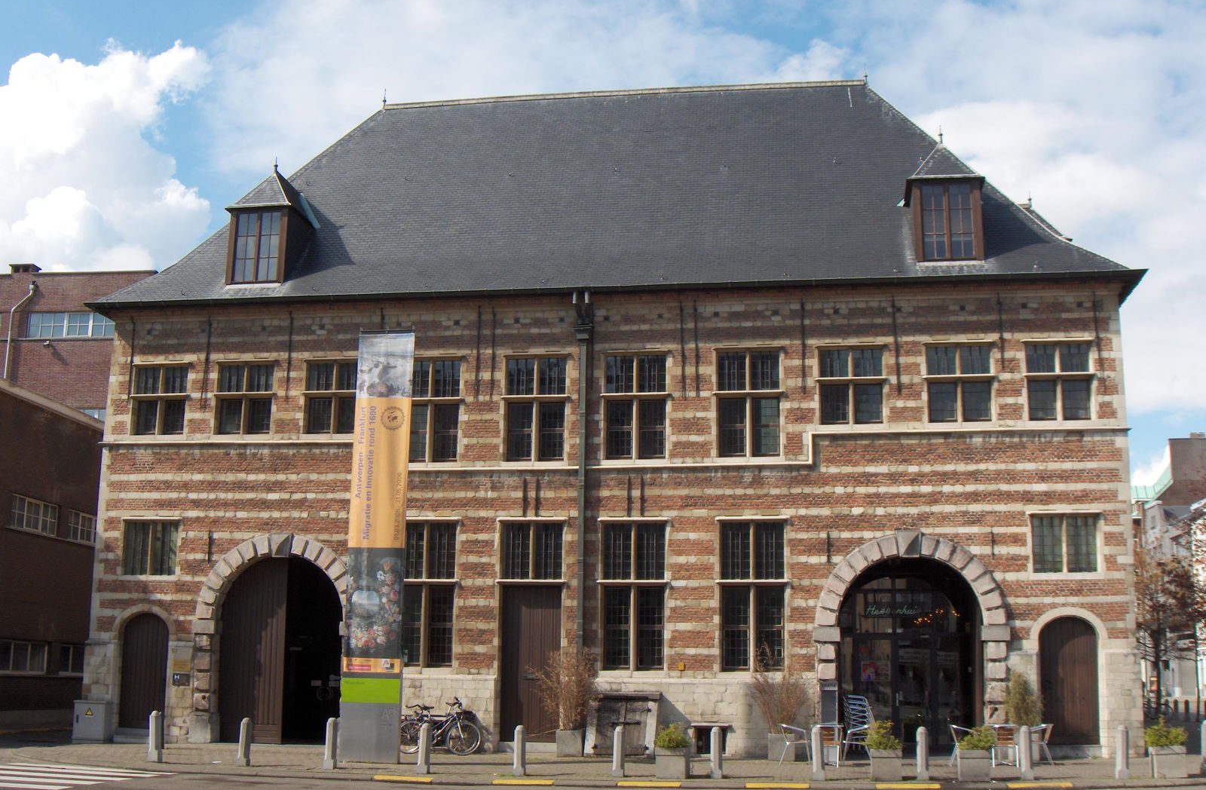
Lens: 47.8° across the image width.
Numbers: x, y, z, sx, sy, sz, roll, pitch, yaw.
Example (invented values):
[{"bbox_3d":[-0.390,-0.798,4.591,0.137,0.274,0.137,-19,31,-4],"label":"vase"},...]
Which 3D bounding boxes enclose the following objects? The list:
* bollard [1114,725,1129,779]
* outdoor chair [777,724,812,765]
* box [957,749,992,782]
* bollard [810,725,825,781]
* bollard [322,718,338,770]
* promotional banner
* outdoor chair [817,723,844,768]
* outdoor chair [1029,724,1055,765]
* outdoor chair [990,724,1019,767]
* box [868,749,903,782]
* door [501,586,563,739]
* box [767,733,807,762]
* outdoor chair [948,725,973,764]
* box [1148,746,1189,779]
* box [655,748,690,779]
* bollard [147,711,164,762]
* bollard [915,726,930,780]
[{"bbox_3d":[8.231,5.663,21.550,0.185,0.830,0.185,-1,-11,9],"label":"bollard"},{"bbox_3d":[3.473,6.357,24.700,0.570,0.730,0.550,0,-11,1],"label":"outdoor chair"},{"bbox_3d":[5.727,5.710,20.989,0.480,0.480,0.480,-1,-11,9],"label":"box"},{"bbox_3d":[3.402,5.650,21.450,0.185,0.830,0.185,-1,-11,9],"label":"bollard"},{"bbox_3d":[-4.652,5.939,23.200,0.190,0.860,0.190,-1,-11,10],"label":"bollard"},{"bbox_3d":[-4.078,2.626,24.615,1.090,7.750,0.200,-1,-11,9],"label":"promotional banner"},{"bbox_3d":[3.915,6.100,23.700,0.540,0.720,0.550,-1,-11,9],"label":"outdoor chair"},{"bbox_3d":[7.403,5.966,23.212,0.550,0.720,0.530,-1,-11,9],"label":"outdoor chair"},{"bbox_3d":[6.963,6.079,23.600,0.560,0.730,0.570,-1,-11,10],"label":"outdoor chair"},{"bbox_3d":[4.404,5.761,21.196,0.480,0.480,0.480,-1,-11,9],"label":"box"},{"bbox_3d":[-1.395,5.210,26.430,1.180,2.930,0.100,-1,-11,9],"label":"door"},{"bbox_3d":[3.340,6.525,25.250,0.520,0.500,0.520,-1,-11,10],"label":"box"},{"bbox_3d":[6.506,6.288,24.400,0.570,0.730,0.550,-1,-11,6],"label":"outdoor chair"},{"bbox_3d":[8.571,5.561,20.608,0.480,0.480,0.480,-1,-11,9],"label":"box"},{"bbox_3d":[1.148,6.042,22.400,0.530,0.510,0.530,-1,-11,10],"label":"box"},{"bbox_3d":[-7.833,5.977,23.800,0.200,0.870,0.200,-1,-11,10],"label":"bollard"},{"bbox_3d":[5.115,5.744,21.800,0.190,0.850,0.190,-1,-11,10],"label":"bollard"}]

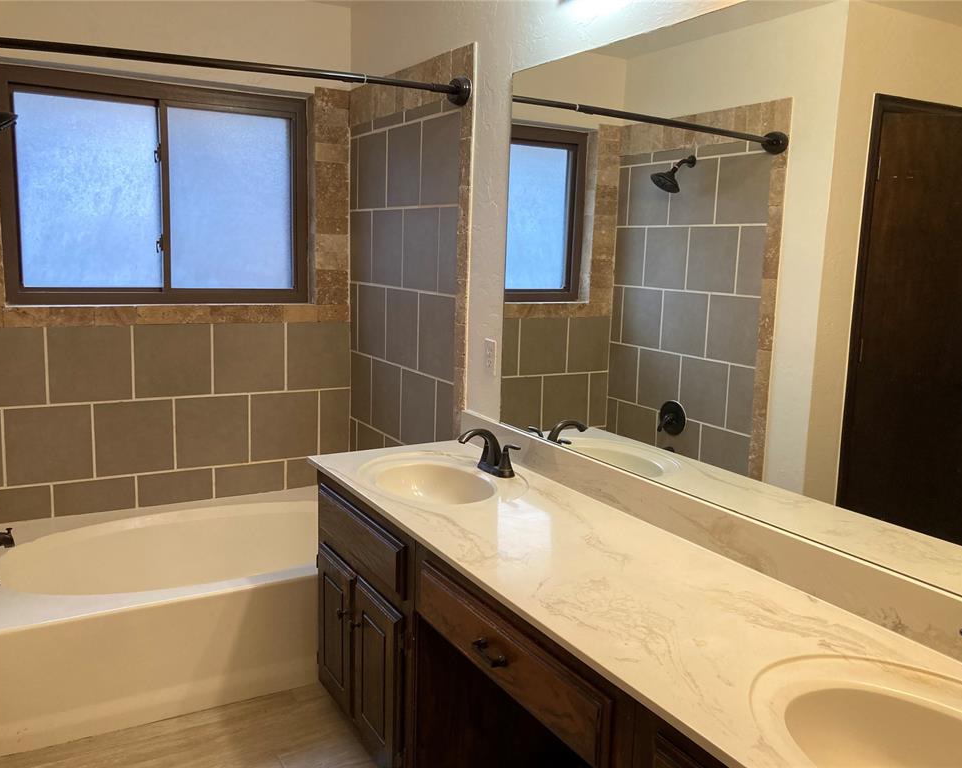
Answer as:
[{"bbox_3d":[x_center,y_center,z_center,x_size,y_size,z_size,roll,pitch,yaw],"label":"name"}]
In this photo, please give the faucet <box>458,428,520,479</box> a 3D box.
[{"bbox_3d":[0.005,0.192,2.366,0.163,0.134,0.210,-4,11,-30],"label":"faucet"}]

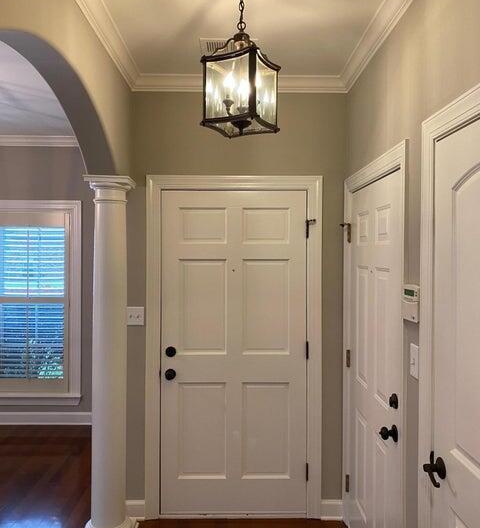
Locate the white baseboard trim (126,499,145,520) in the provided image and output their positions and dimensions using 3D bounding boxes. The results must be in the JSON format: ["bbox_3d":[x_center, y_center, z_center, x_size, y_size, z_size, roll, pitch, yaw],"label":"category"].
[{"bbox_3d":[-0.660,1.551,3.018,0.130,0.126,0.022,0,1,-1],"label":"white baseboard trim"}]

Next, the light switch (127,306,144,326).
[{"bbox_3d":[-0.655,0.329,3.000,0.116,0.116,0.014,0,1,-1],"label":"light switch"}]

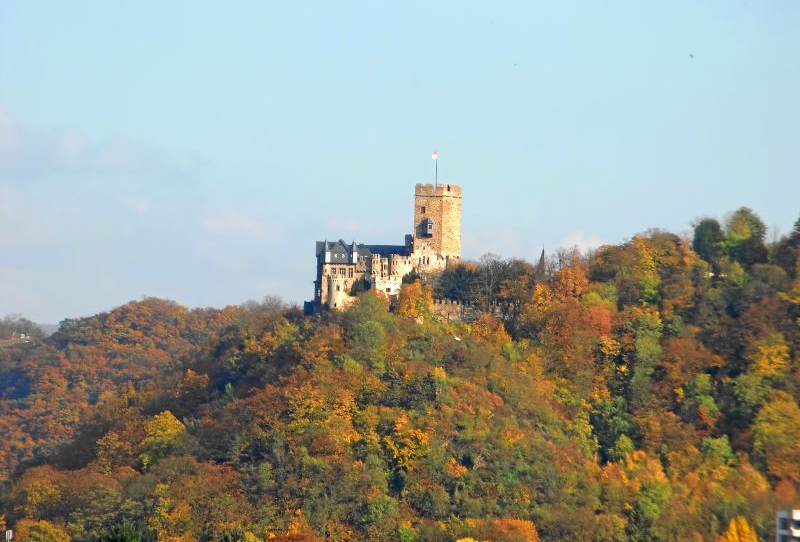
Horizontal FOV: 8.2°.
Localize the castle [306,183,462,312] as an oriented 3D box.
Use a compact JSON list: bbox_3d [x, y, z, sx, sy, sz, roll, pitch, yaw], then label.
[{"bbox_3d":[-4.760,-6.779,1600.000,40.644,35.923,28.000,-1,-3,12],"label":"castle"}]

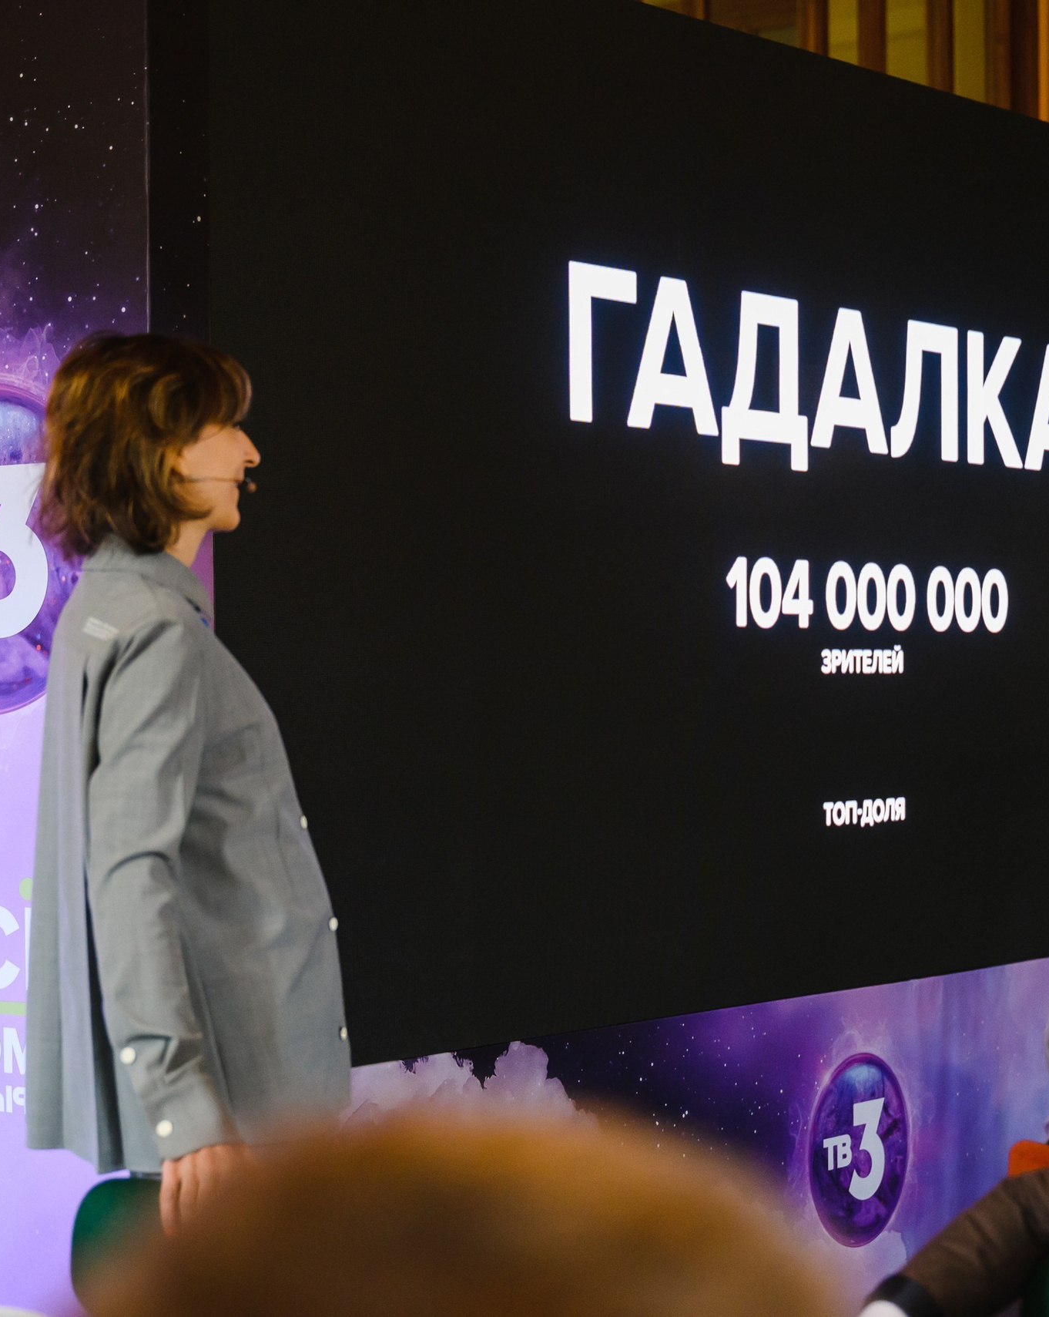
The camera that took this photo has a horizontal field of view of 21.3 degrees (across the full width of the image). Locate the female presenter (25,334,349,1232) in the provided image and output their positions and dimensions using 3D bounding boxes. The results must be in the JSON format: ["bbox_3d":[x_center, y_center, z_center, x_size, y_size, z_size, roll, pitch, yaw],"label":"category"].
[{"bbox_3d":[-0.383,0.512,3.180,0.370,1.760,0.500,-1,0,-10],"label":"female presenter"}]

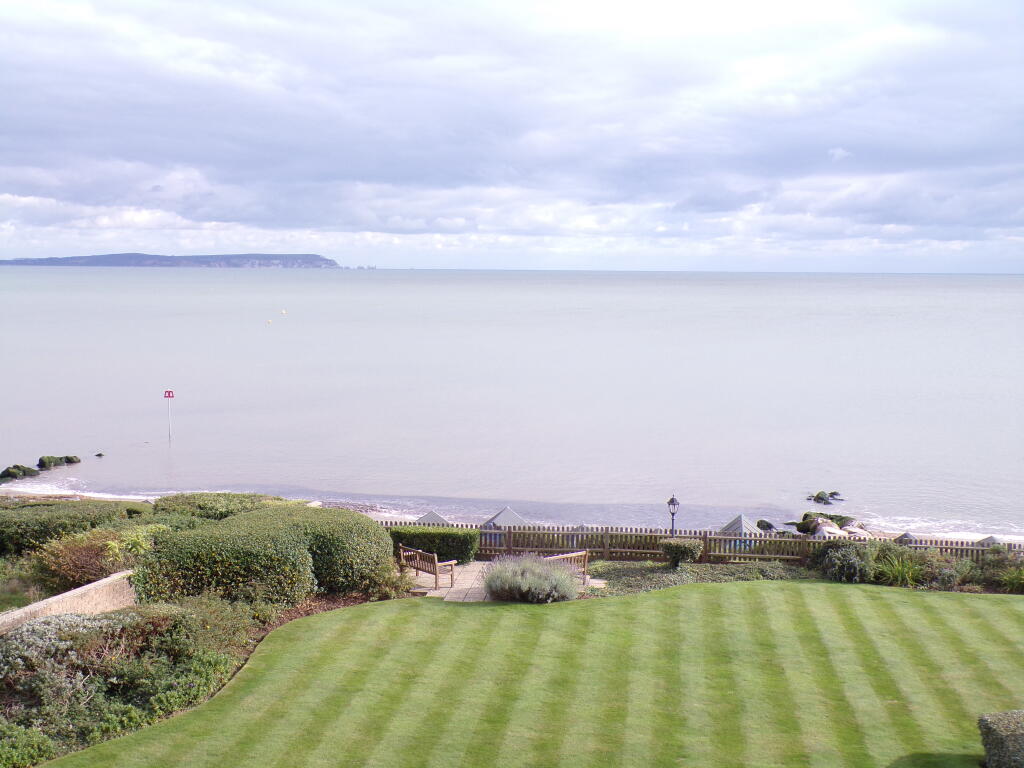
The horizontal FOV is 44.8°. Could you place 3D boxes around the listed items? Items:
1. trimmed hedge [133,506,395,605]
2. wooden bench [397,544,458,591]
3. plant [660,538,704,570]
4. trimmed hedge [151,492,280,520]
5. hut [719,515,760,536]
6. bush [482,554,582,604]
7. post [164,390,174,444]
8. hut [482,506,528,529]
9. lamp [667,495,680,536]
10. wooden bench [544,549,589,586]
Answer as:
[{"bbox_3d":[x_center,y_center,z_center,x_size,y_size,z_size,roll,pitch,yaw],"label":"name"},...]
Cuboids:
[{"bbox_3d":[-6.024,4.085,30.665,5.800,1.700,3.800,0,5,-8],"label":"trimmed hedge"},{"bbox_3d":[-2.099,4.488,30.931,0.620,0.900,1.550,-4,7,-39],"label":"wooden bench"},{"bbox_3d":[4.440,4.460,32.551,1.150,0.740,0.950,0,5,0],"label":"plant"},{"bbox_3d":[-8.275,3.842,35.012,3.600,1.350,1.900,0,5,-5],"label":"trimmed hedge"},{"bbox_3d":[8.635,6.492,46.569,2.350,2.600,3.100,1,5,9],"label":"hut"},{"bbox_3d":[0.463,4.597,29.503,2.200,0.980,1.400,0,5,0],"label":"bush"},{"bbox_3d":[-27.880,2.689,101.072,0.800,4.340,0.800,0,5,0],"label":"post"},{"bbox_3d":[-0.435,6.297,47.811,2.350,2.600,3.000,1,5,9],"label":"hut"},{"bbox_3d":[4.321,3.857,33.298,0.310,1.800,0.310,0,5,0],"label":"lamp"},{"bbox_3d":[1.050,4.557,30.403,1.550,0.900,0.620,-3,6,-35],"label":"wooden bench"}]

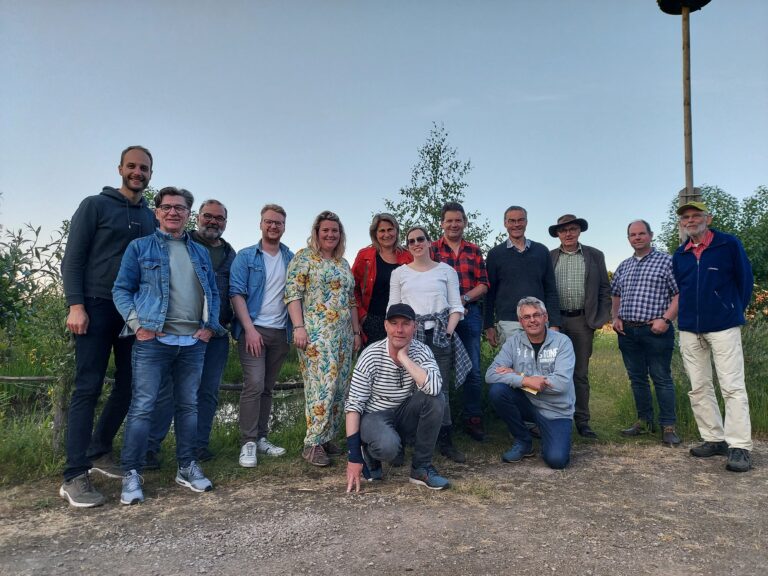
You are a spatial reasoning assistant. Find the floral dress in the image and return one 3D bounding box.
[{"bbox_3d":[-0.446,0.411,3.895,0.500,1.370,0.360,1,-3,-15],"label":"floral dress"}]

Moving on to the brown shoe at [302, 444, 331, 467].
[{"bbox_3d":[-0.466,1.140,3.832,0.100,0.110,0.265,2,-3,-32],"label":"brown shoe"}]

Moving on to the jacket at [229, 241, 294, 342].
[{"bbox_3d":[-0.845,0.018,3.920,0.520,0.710,0.320,1,-2,-22],"label":"jacket"}]

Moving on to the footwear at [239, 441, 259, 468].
[{"bbox_3d":[-0.929,1.137,3.802,0.110,0.115,0.290,0,-3,-8],"label":"footwear"}]

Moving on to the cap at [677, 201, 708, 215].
[{"bbox_3d":[2.109,-0.538,3.780,0.260,0.120,0.175,2,-3,-44],"label":"cap"}]

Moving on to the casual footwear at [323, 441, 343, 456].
[{"bbox_3d":[-0.374,1.149,4.032,0.100,0.110,0.265,2,-3,-40],"label":"casual footwear"}]

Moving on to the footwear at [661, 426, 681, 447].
[{"bbox_3d":[2.273,1.150,4.400,0.110,0.115,0.290,-1,-2,14],"label":"footwear"}]

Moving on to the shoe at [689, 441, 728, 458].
[{"bbox_3d":[2.283,1.127,3.890,0.300,0.120,0.115,1,-3,-24],"label":"shoe"}]

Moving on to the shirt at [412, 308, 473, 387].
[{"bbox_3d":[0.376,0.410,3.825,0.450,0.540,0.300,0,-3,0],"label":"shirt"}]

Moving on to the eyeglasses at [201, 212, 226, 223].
[{"bbox_3d":[-1.116,-0.465,3.630,0.150,0.050,0.150,10,0,-17],"label":"eyeglasses"}]

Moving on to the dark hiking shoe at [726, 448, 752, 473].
[{"bbox_3d":[2.349,1.118,3.660,0.115,0.120,0.300,-1,-3,30],"label":"dark hiking shoe"}]

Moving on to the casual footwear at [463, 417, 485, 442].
[{"bbox_3d":[0.706,1.136,4.403,0.110,0.140,0.290,1,-3,-22],"label":"casual footwear"}]

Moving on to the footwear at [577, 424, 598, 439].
[{"bbox_3d":[1.677,1.159,4.570,0.105,0.110,0.290,1,-2,-15],"label":"footwear"}]

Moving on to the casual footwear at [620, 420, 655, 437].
[{"bbox_3d":[2.093,1.157,4.570,0.290,0.115,0.110,1,-3,-25],"label":"casual footwear"}]

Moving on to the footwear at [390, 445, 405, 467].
[{"bbox_3d":[0.086,1.139,3.812,0.100,0.110,0.270,0,-3,5],"label":"footwear"}]

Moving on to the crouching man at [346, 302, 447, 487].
[{"bbox_3d":[0.071,0.636,3.435,0.590,1.080,0.680,0,-3,-8],"label":"crouching man"}]

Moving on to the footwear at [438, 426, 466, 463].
[{"bbox_3d":[0.478,1.086,3.870,0.100,0.200,0.260,1,-3,-30],"label":"footwear"}]

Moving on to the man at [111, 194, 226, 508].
[{"bbox_3d":[-1.268,0.298,3.250,0.590,1.740,0.480,1,-3,-28],"label":"man"}]

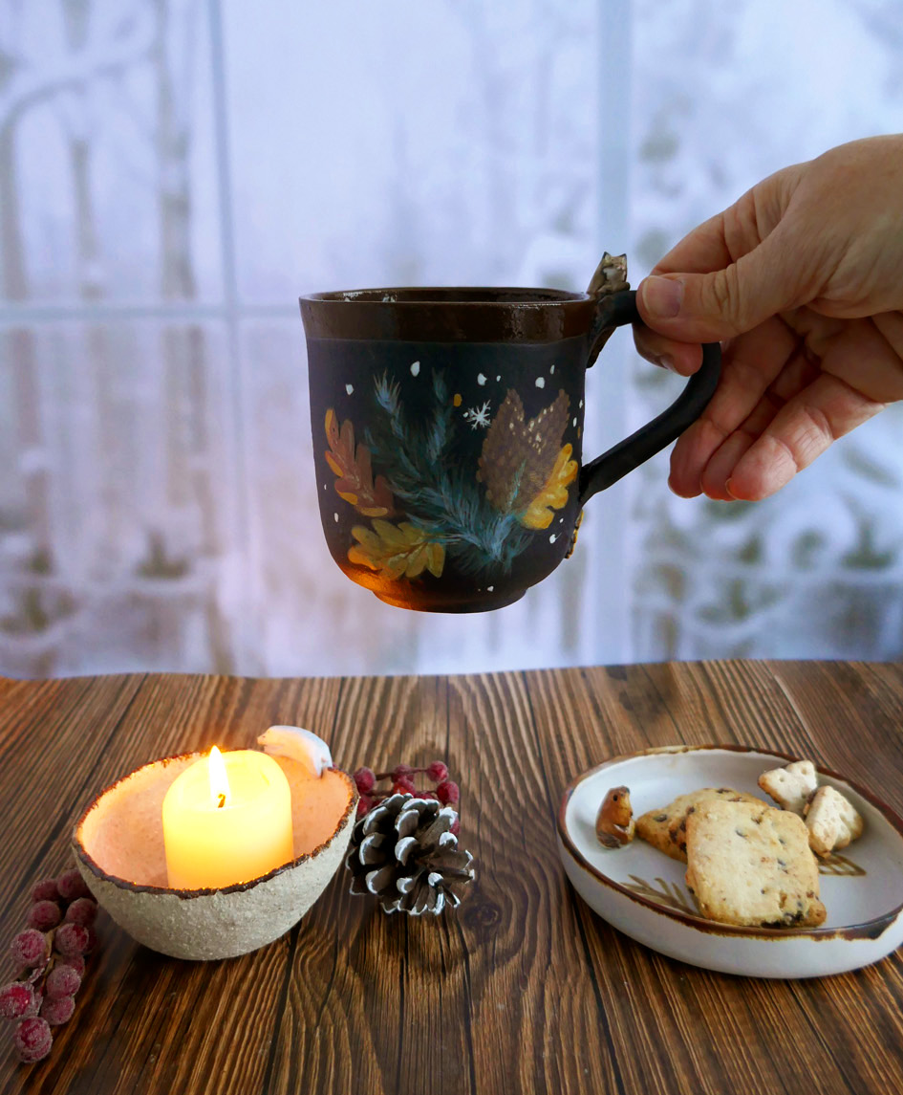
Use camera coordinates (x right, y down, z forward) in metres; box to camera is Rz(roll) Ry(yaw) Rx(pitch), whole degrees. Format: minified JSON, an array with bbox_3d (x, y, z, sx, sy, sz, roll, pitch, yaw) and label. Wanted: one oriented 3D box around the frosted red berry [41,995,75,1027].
[{"bbox_3d":[-0.132,0.155,0.316,0.011,0.011,0.011,0,18,0],"label":"frosted red berry"}]

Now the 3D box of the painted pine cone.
[{"bbox_3d":[-0.016,0.122,0.374,0.051,0.045,0.049,0,18,0],"label":"painted pine cone"}]

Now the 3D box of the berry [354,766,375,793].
[{"bbox_3d":[-0.041,0.110,0.442,0.011,0.011,0.011,0,18,0],"label":"berry"}]

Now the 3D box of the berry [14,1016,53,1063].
[{"bbox_3d":[-0.135,0.158,0.302,0.012,0.012,0.012,0,18,0],"label":"berry"}]

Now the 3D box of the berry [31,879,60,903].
[{"bbox_3d":[-0.159,0.136,0.369,0.011,0.011,0.011,0,18,0],"label":"berry"}]

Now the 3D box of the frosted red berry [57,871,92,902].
[{"bbox_3d":[-0.146,0.131,0.364,0.012,0.012,0.012,0,18,0],"label":"frosted red berry"}]

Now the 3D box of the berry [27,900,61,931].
[{"bbox_3d":[-0.154,0.139,0.355,0.011,0.011,0.011,0,18,0],"label":"berry"}]

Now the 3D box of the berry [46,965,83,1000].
[{"bbox_3d":[-0.130,0.146,0.316,0.011,0.011,0.011,0,18,0],"label":"berry"}]

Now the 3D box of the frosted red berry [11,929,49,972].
[{"bbox_3d":[-0.145,0.138,0.324,0.012,0.013,0.012,0,18,0],"label":"frosted red berry"}]

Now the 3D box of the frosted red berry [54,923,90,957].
[{"bbox_3d":[-0.134,0.138,0.332,0.011,0.012,0.011,0,18,0],"label":"frosted red berry"}]

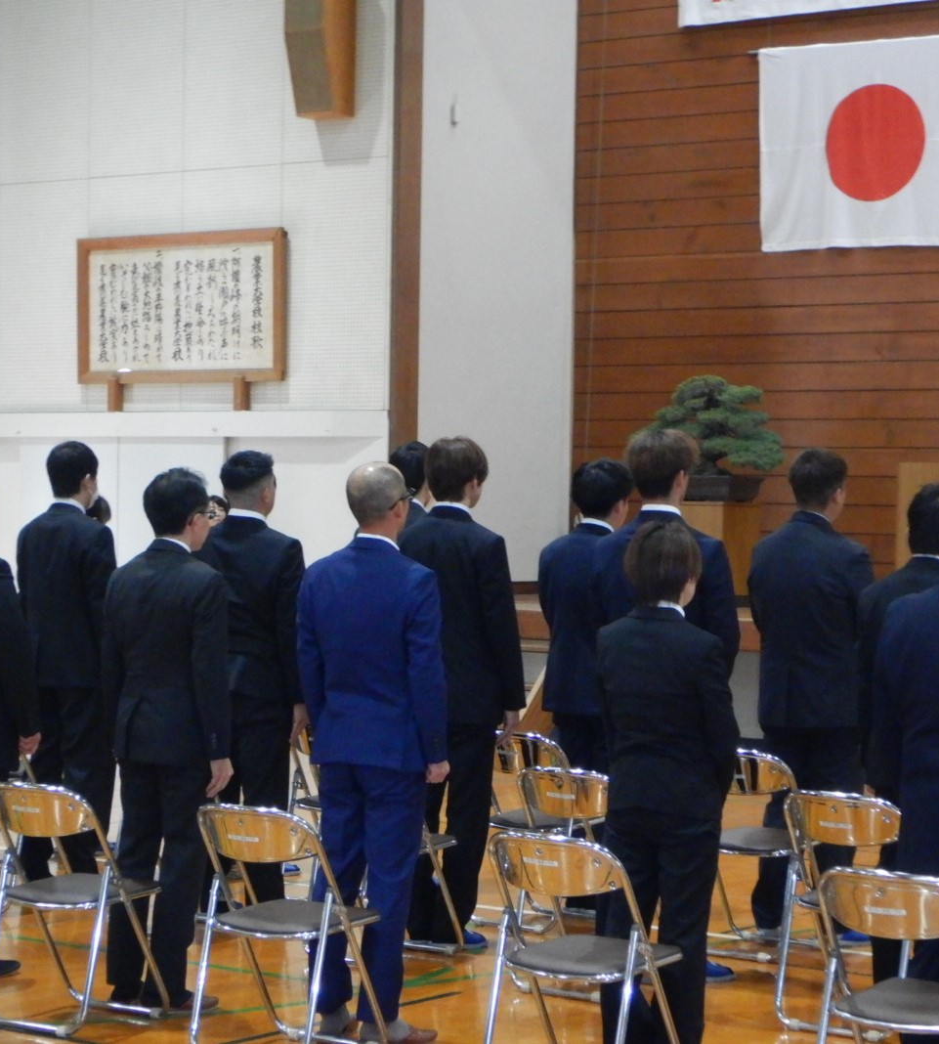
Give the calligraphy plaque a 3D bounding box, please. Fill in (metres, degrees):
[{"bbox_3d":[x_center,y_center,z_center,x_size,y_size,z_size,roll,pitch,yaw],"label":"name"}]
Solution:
[{"bbox_3d":[-2.189,-1.499,18.380,1.980,1.290,0.110,1,4,33],"label":"calligraphy plaque"}]

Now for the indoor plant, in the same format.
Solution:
[{"bbox_3d":[1.694,-0.578,16.823,0.900,0.870,0.740,1,1,33],"label":"indoor plant"}]

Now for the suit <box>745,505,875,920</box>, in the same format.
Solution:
[{"bbox_3d":[1.272,0.738,9.161,0.510,1.558,0.300,1,1,34],"label":"suit"}]

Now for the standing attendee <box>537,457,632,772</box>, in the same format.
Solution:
[{"bbox_3d":[0.470,0.637,9.574,0.480,1.750,0.320,1,1,33],"label":"standing attendee"}]

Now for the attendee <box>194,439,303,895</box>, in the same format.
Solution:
[{"bbox_3d":[-0.830,0.614,9.364,0.490,1.770,0.320,1,1,33],"label":"attendee"}]

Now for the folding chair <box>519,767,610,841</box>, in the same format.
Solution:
[{"bbox_3d":[0.421,1.166,8.095,0.440,0.745,0.440,1,1,33],"label":"folding chair"}]

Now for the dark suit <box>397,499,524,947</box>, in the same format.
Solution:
[{"bbox_3d":[-0.035,0.720,8.889,0.500,1.567,0.300,1,1,34],"label":"dark suit"}]

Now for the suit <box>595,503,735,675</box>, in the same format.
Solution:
[{"bbox_3d":[0.673,0.726,8.527,0.550,1.540,0.310,1,1,33],"label":"suit"}]

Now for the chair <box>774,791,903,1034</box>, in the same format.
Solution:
[{"bbox_3d":[1.229,1.185,7.575,0.440,0.745,0.440,1,1,33],"label":"chair"}]

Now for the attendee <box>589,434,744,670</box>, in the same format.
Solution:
[{"bbox_3d":[0.675,0.621,8.526,0.560,1.850,0.330,1,1,33],"label":"attendee"}]

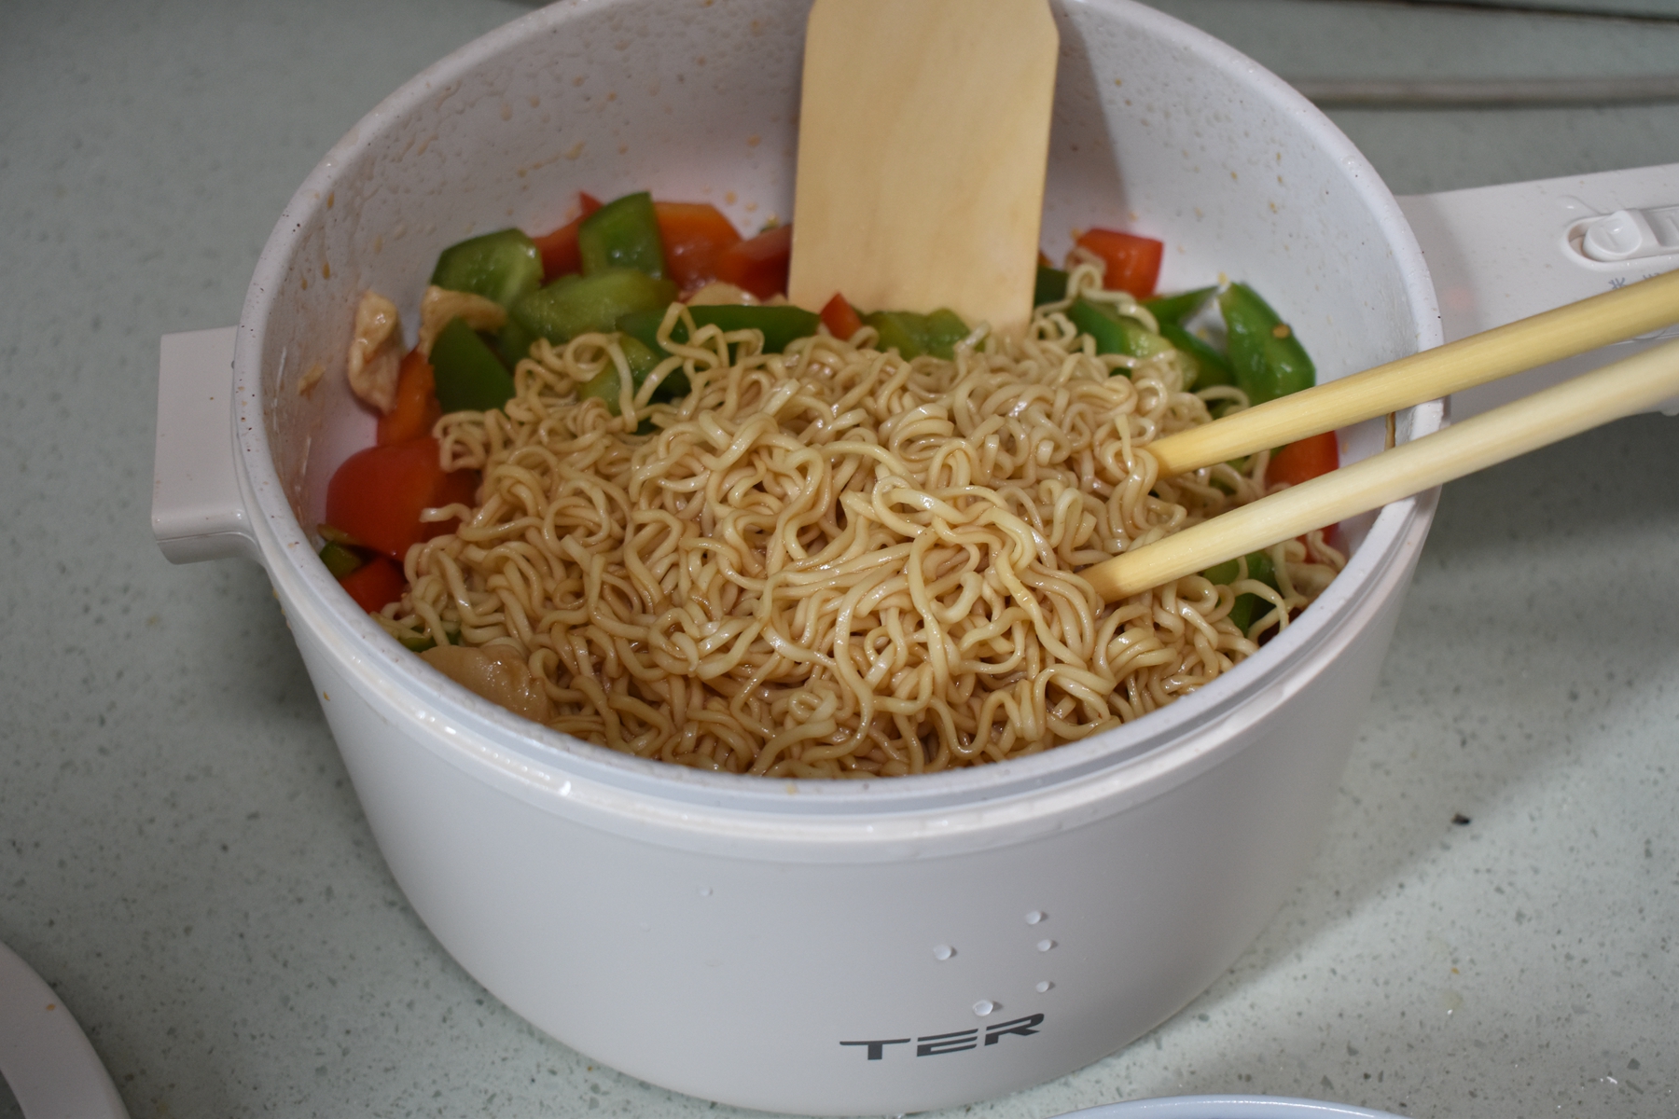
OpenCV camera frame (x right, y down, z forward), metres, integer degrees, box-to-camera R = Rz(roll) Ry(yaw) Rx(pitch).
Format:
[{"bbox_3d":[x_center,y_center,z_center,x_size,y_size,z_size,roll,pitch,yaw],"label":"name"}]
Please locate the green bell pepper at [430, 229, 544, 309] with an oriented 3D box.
[{"bbox_3d":[-0.066,-0.054,0.417,0.022,0.014,0.013,-25,53,-19],"label":"green bell pepper"}]

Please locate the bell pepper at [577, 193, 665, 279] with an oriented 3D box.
[{"bbox_3d":[-0.042,-0.062,0.437,0.018,0.021,0.010,-15,51,-11],"label":"bell pepper"}]

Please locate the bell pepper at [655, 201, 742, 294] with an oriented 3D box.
[{"bbox_3d":[-0.029,-0.062,0.445,0.019,0.021,0.010,-10,50,-7],"label":"bell pepper"}]

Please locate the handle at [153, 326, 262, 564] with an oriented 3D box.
[{"bbox_3d":[-0.099,-0.018,0.357,0.017,0.012,0.042,-8,50,-6],"label":"handle"}]

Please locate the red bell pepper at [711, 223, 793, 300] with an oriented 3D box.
[{"bbox_3d":[-0.017,-0.060,0.451,0.019,0.018,0.011,-5,49,-4],"label":"red bell pepper"}]

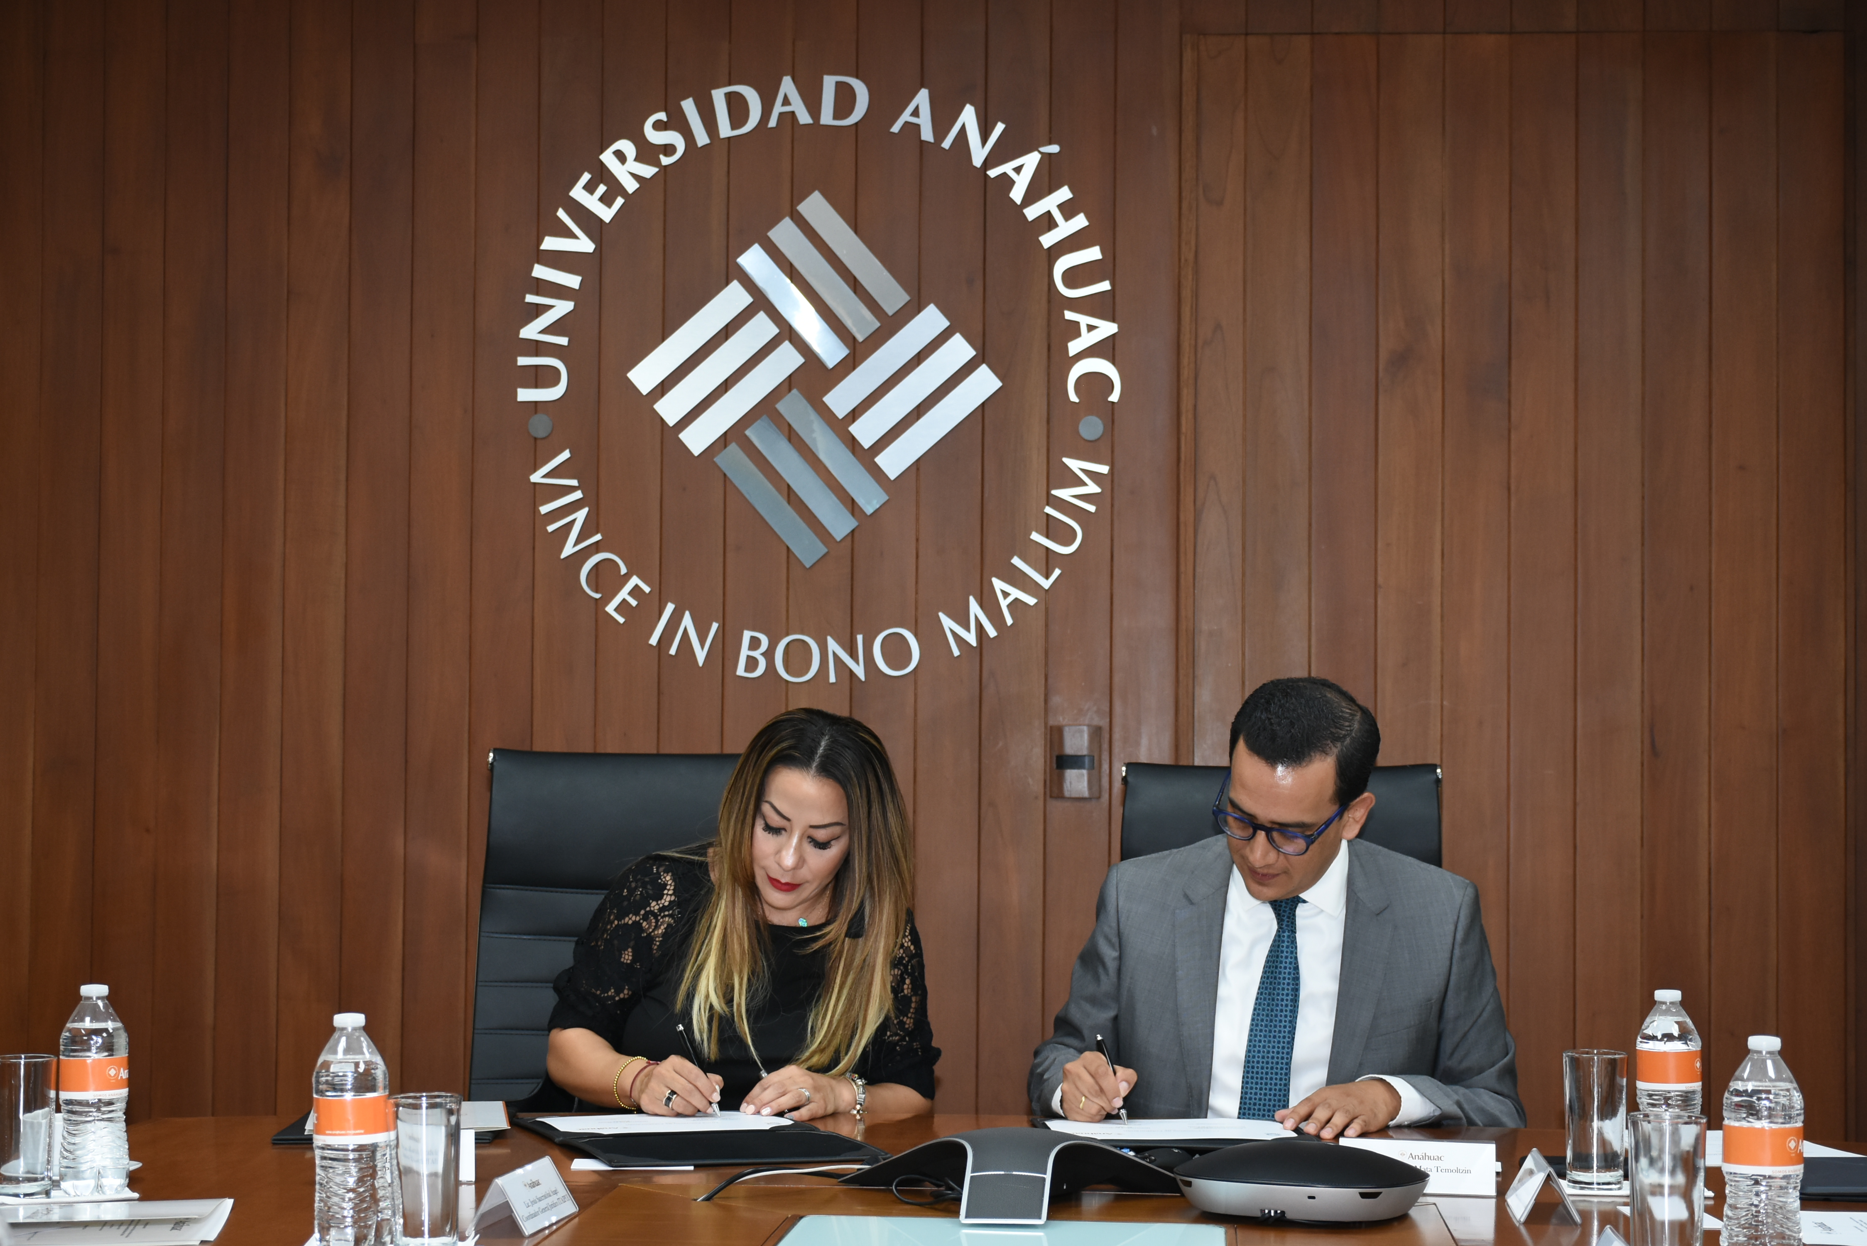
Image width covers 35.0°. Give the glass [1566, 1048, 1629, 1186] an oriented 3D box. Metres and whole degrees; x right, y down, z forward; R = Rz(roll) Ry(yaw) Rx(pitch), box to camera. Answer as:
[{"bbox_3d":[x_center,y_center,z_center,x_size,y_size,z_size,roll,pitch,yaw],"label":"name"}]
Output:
[{"bbox_3d":[0.666,0.499,2.970,0.064,0.133,0.064,0,-2,0],"label":"glass"}]

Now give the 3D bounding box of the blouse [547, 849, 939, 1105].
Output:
[{"bbox_3d":[-0.227,0.510,3.580,0.480,0.480,0.360,1,-2,-7],"label":"blouse"}]

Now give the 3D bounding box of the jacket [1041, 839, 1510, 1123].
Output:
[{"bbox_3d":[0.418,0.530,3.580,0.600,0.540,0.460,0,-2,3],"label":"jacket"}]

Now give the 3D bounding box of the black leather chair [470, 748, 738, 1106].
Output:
[{"bbox_3d":[-0.395,0.752,3.965,0.580,1.145,0.640,1,-2,-3],"label":"black leather chair"}]

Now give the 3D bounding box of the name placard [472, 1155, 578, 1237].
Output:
[{"bbox_3d":[-0.375,0.523,2.708,0.058,0.052,0.140,0,-2,12],"label":"name placard"}]

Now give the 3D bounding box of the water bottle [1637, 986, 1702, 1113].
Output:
[{"bbox_3d":[0.736,0.465,2.955,0.066,0.200,0.066,0,-2,0],"label":"water bottle"}]

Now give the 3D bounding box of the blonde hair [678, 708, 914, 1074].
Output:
[{"bbox_3d":[-0.160,0.314,3.470,0.275,0.430,0.260,0,-2,5],"label":"blonde hair"}]

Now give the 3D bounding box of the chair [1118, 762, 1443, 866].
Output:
[{"bbox_3d":[0.470,0.763,3.966,0.580,1.137,0.640,0,-2,6],"label":"chair"}]

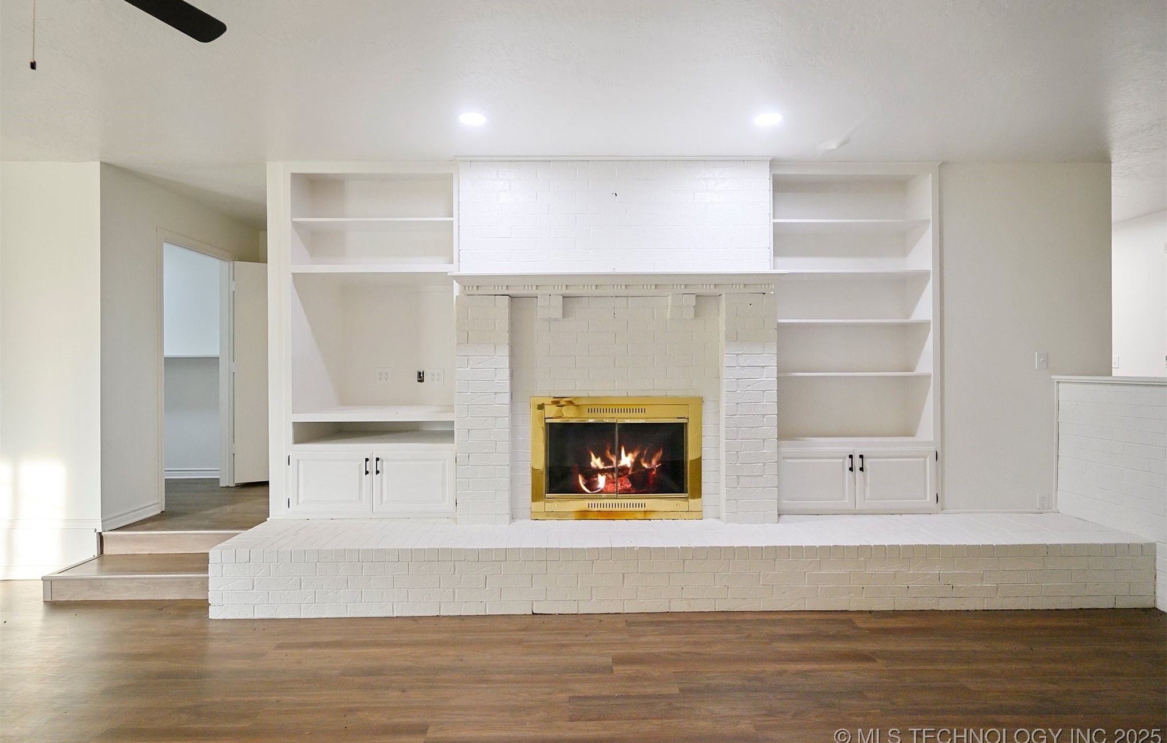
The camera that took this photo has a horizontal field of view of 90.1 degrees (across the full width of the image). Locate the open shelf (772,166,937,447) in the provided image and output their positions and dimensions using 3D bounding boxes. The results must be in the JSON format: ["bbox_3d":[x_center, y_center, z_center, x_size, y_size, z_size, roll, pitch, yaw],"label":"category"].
[{"bbox_3d":[1.791,-0.440,4.020,1.148,1.875,0.307,0,0,-1],"label":"open shelf"}]

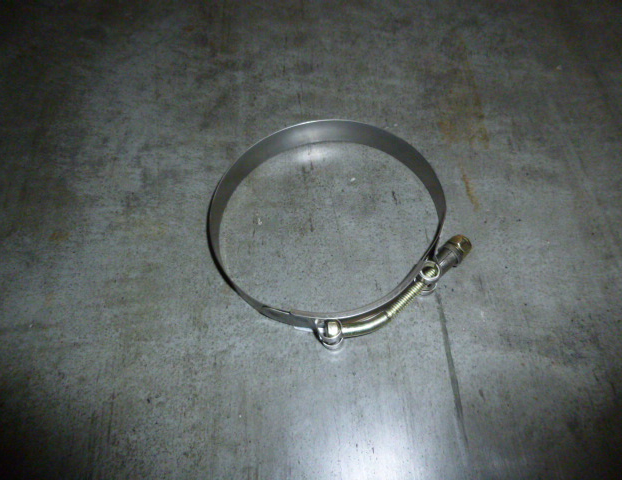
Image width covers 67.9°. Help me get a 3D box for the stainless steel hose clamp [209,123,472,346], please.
[{"bbox_3d":[0.010,-0.012,0.254,0.126,0.019,0.132,-3,59,5],"label":"stainless steel hose clamp"}]

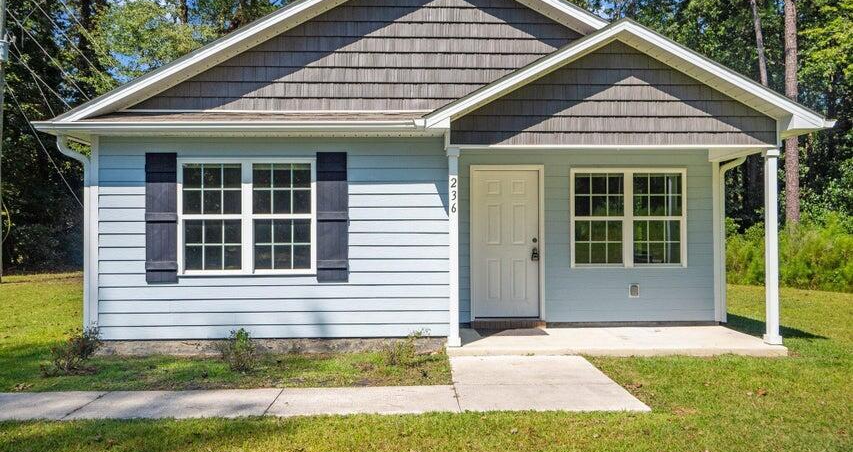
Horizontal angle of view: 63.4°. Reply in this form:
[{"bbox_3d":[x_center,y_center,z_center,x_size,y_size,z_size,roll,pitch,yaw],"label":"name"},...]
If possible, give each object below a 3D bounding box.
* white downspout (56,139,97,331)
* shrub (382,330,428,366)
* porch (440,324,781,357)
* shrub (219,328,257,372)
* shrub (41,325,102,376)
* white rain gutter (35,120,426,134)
[{"bbox_3d":[-4.120,0.130,8.130,0.440,2.390,0.100,0,0,-1],"label":"white downspout"},{"bbox_3d":[-0.228,1.315,7.500,0.480,0.410,0.420,0,-1,-2],"label":"shrub"},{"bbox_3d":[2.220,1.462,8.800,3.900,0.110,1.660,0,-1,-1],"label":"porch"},{"bbox_3d":[-2.000,1.307,7.300,0.380,0.440,0.380,0,-1,-2],"label":"shrub"},{"bbox_3d":[-3.730,1.275,7.250,0.580,0.490,0.520,0,-1,-2],"label":"shrub"},{"bbox_3d":[-2.140,-1.090,7.690,4.300,0.150,0.130,0,-1,-2],"label":"white rain gutter"}]

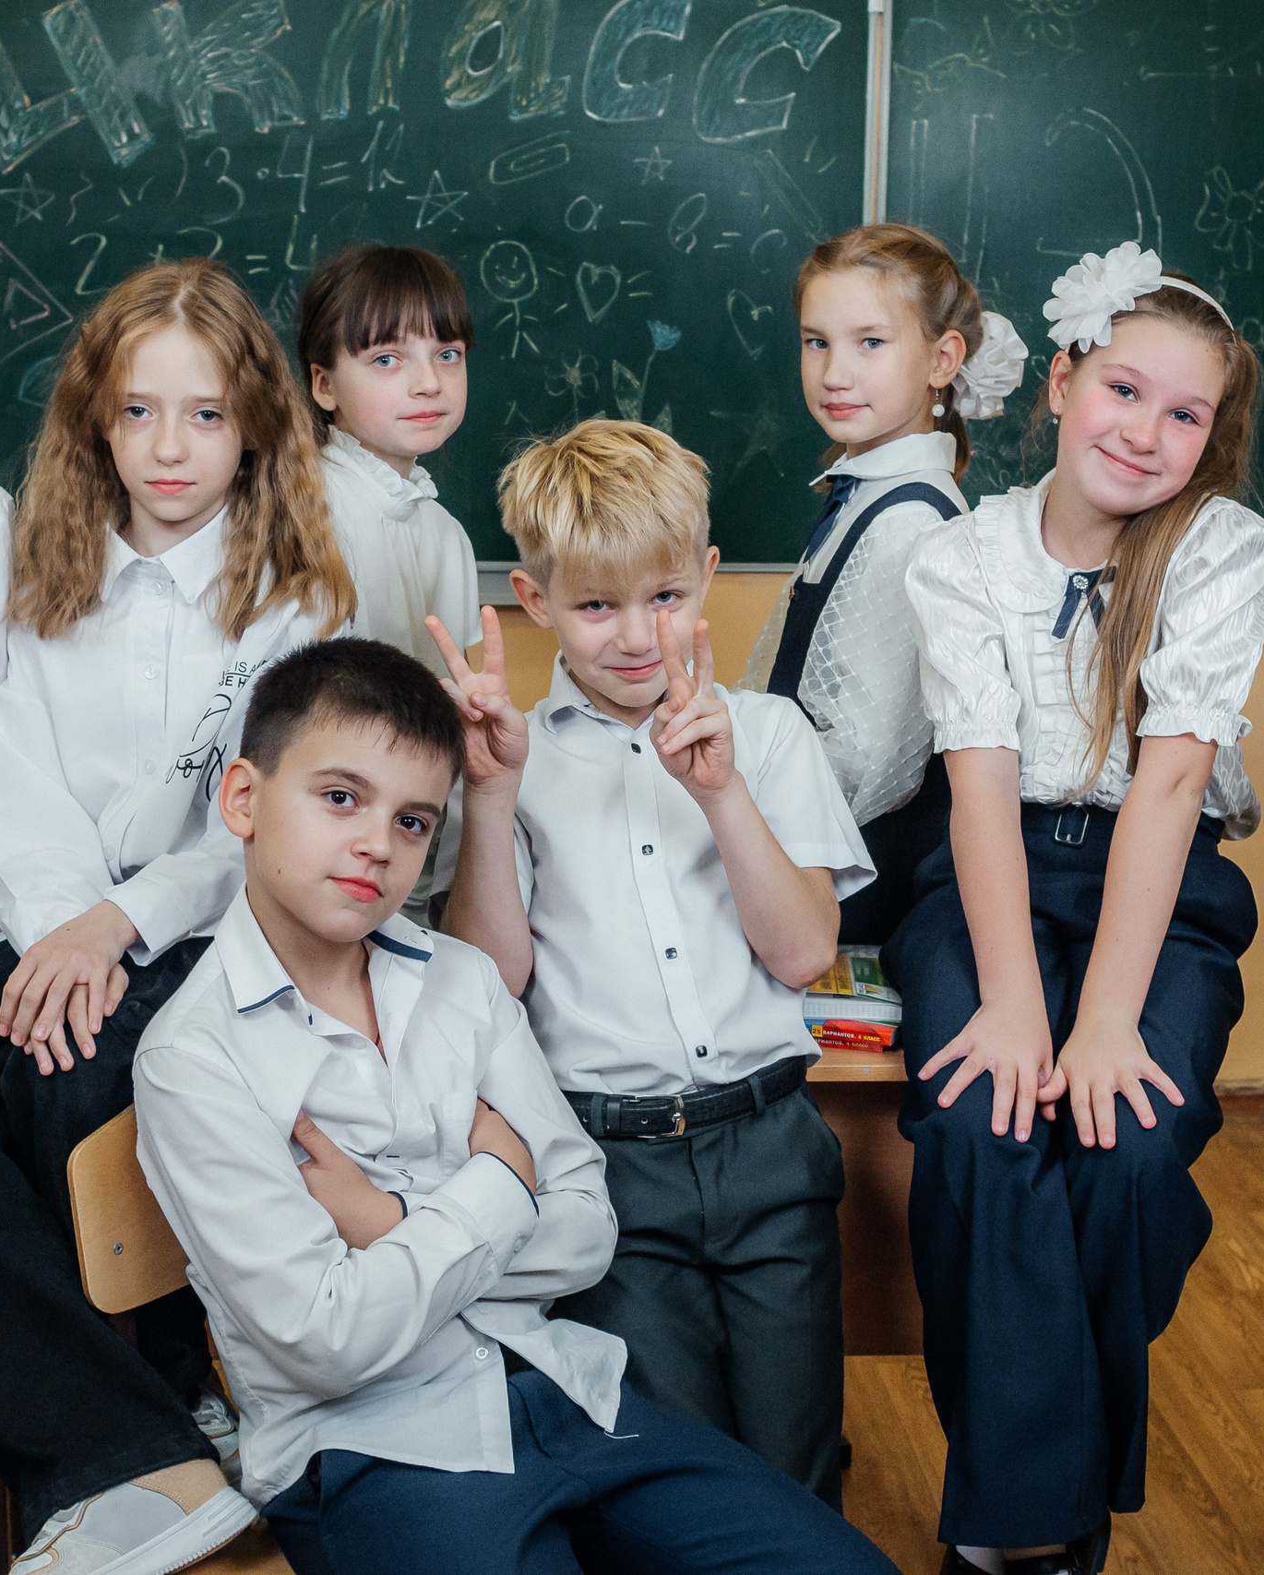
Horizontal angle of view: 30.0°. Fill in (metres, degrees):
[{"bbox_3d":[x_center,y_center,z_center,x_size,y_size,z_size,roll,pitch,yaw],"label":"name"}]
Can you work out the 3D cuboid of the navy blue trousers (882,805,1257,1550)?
[{"bbox_3d":[0.367,0.330,2.059,0.330,0.580,0.490,2,9,13],"label":"navy blue trousers"}]

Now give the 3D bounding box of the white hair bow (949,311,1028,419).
[{"bbox_3d":[0.350,-0.417,2.340,0.075,0.110,0.095,-6,11,-39],"label":"white hair bow"}]

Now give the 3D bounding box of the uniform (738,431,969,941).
[{"bbox_3d":[0.227,-0.049,2.327,0.260,0.600,0.300,-6,10,-38],"label":"uniform"}]

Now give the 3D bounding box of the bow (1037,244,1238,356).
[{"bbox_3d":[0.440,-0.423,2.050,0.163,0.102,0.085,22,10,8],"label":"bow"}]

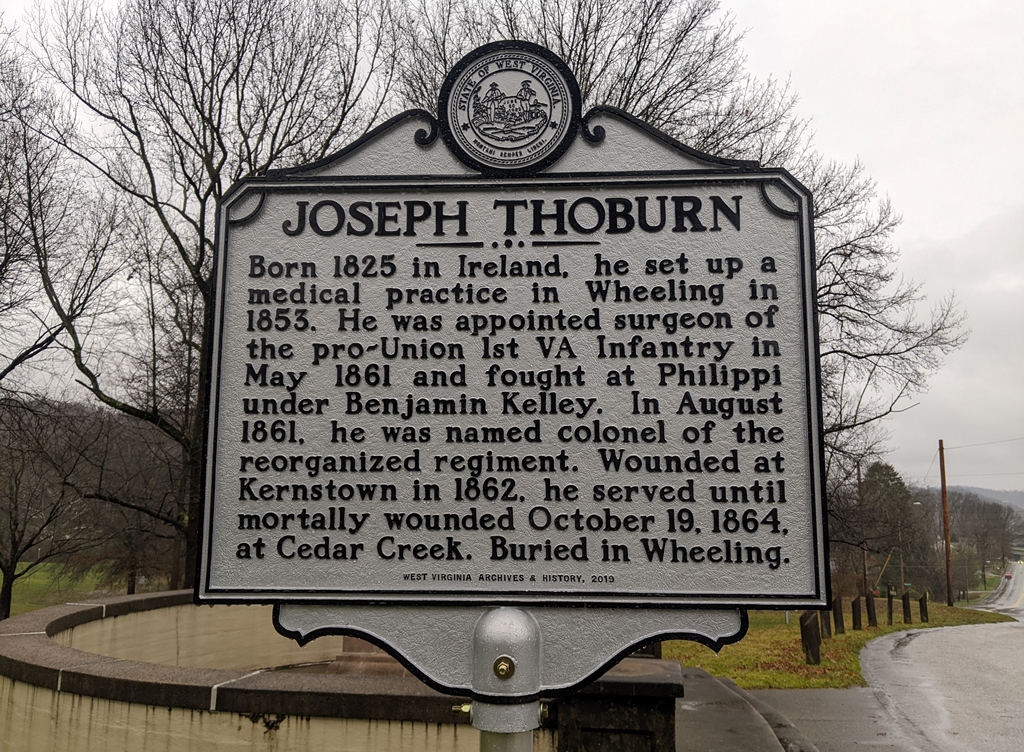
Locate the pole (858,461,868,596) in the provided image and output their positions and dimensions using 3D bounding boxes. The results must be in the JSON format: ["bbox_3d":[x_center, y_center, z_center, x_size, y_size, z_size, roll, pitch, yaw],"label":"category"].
[{"bbox_3d":[27.991,12.351,63.717,0.270,11.085,0.270,-3,-9,23],"label":"pole"}]

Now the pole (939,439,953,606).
[{"bbox_3d":[23.424,7.869,43.095,0.250,8.873,0.250,-3,-9,28],"label":"pole"}]

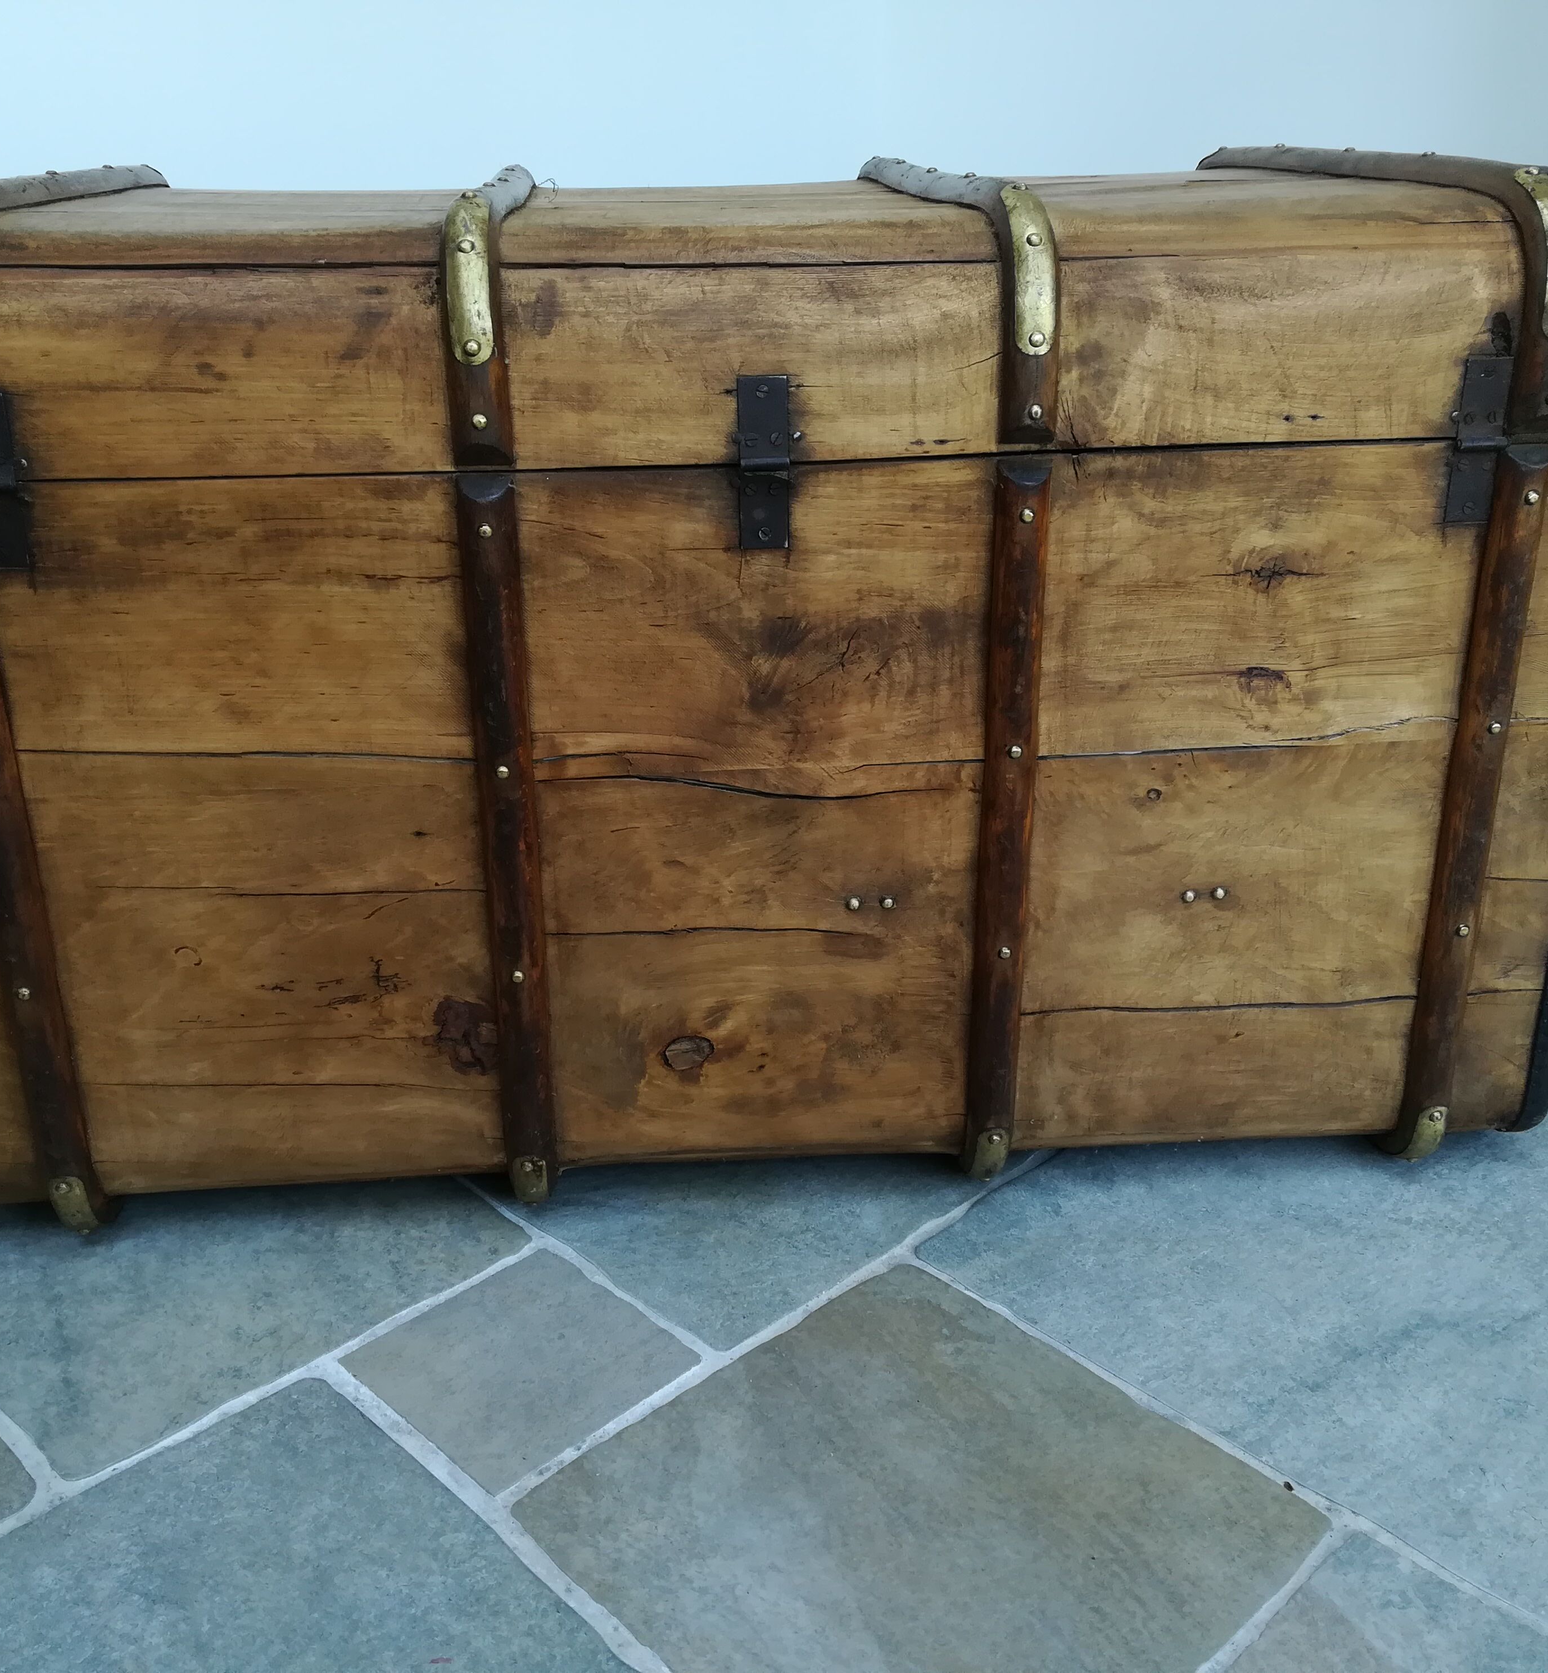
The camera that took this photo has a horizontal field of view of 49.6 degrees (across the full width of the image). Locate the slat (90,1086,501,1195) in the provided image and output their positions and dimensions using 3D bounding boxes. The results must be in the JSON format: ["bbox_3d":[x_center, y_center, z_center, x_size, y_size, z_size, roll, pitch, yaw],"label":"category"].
[{"bbox_3d":[-0.306,0.190,1.087,0.258,0.074,0.019,-2,22,-4],"label":"slat"}]

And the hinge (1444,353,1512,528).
[{"bbox_3d":[0.410,-0.229,0.973,0.029,0.097,0.010,-2,22,-4],"label":"hinge"}]

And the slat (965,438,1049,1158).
[{"bbox_3d":[0.144,0.005,1.044,0.036,0.473,0.018,-2,22,-4],"label":"slat"}]

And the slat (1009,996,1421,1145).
[{"bbox_3d":[0.295,0.156,1.135,0.266,0.102,0.017,-2,22,-4],"label":"slat"}]

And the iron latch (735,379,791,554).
[{"bbox_3d":[-0.004,-0.211,0.946,0.030,0.098,0.010,-2,22,-4],"label":"iron latch"}]

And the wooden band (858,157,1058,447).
[{"bbox_3d":[0.118,-0.400,1.194,0.037,0.154,0.624,-2,22,-4],"label":"wooden band"}]

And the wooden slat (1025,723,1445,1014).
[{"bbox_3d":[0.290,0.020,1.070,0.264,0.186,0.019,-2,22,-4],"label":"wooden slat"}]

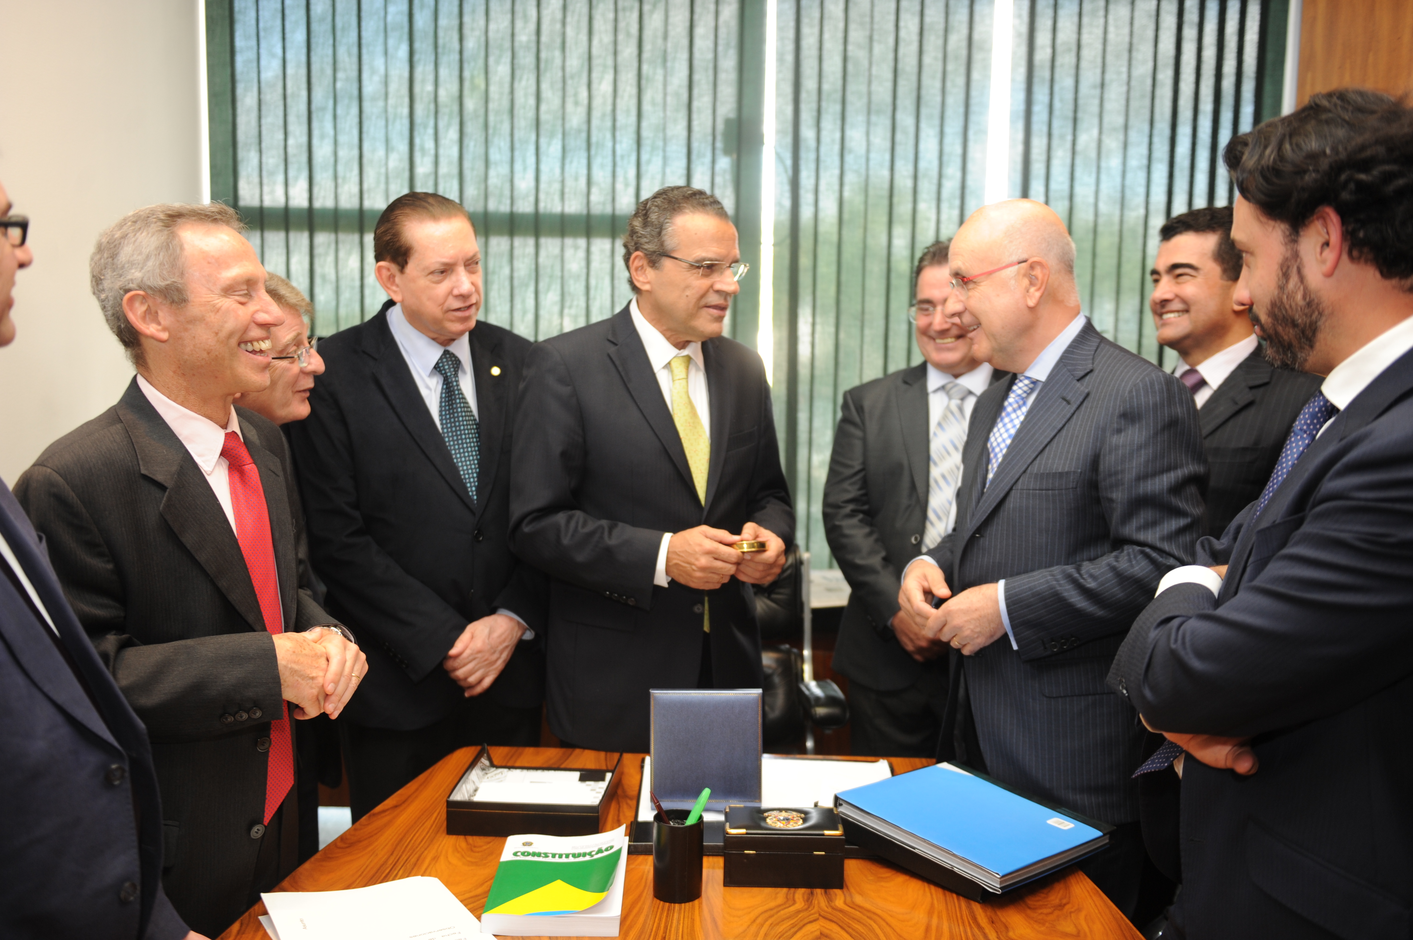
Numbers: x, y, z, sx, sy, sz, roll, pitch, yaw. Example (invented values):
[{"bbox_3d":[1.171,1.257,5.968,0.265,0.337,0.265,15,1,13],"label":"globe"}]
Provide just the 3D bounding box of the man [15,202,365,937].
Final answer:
[{"bbox_3d":[-0.659,0.483,1.778,0.390,1.651,0.500,5,8,30],"label":"man"}]

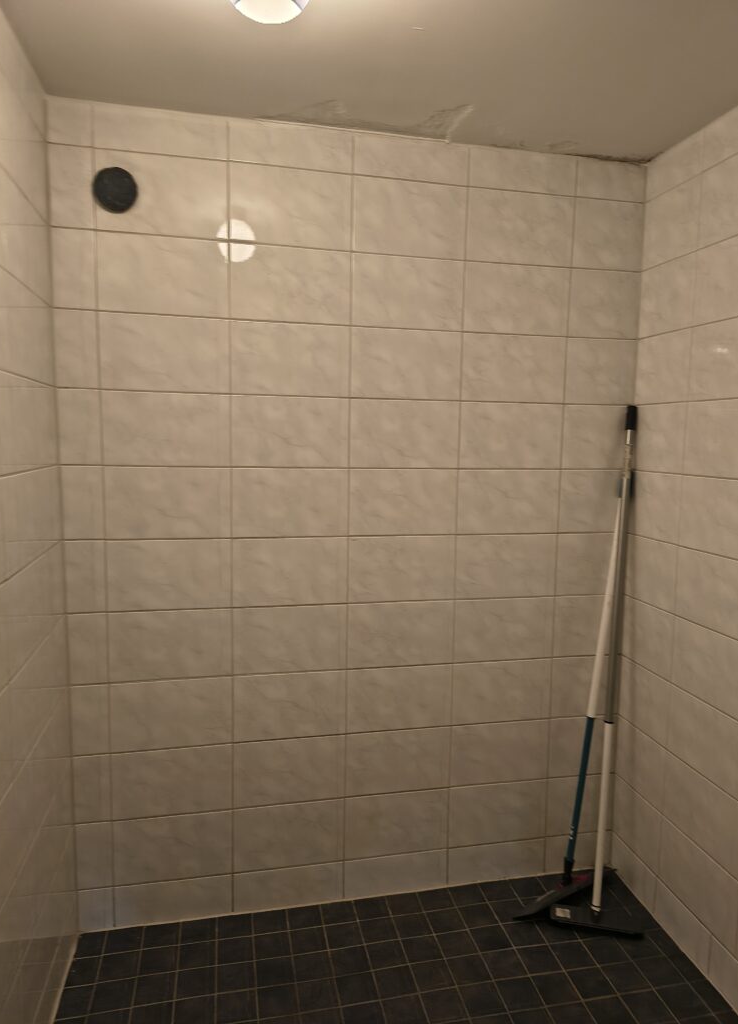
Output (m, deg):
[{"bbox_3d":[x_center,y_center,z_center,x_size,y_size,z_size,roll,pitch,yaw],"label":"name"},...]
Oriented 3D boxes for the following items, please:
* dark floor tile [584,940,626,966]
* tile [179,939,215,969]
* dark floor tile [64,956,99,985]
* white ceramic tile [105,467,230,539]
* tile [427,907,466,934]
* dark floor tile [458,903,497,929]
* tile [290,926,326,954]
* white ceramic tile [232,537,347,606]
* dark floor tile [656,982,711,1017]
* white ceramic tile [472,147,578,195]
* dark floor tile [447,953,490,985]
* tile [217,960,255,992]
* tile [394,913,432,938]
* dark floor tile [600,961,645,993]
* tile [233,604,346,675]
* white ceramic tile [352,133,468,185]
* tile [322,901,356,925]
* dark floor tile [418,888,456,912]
[{"bbox_3d":[0.667,1.232,1.991,0.099,0.010,0.095,-1,8,-12],"label":"dark floor tile"},{"bbox_3d":[-0.467,1.214,1.937,0.097,0.009,0.097,0,7,-13],"label":"tile"},{"bbox_3d":[-0.752,1.220,1.880,0.076,0.010,0.098,-1,6,-12],"label":"dark floor tile"},{"bbox_3d":[-0.546,-0.023,1.934,0.330,0.199,0.009,-1,7,-13],"label":"white ceramic tile"},{"bbox_3d":[0.224,1.204,2.082,0.097,0.009,0.097,-1,6,-12],"label":"tile"},{"bbox_3d":[0.323,1.199,2.098,0.097,0.009,0.097,0,6,-12],"label":"dark floor tile"},{"bbox_3d":[-0.170,1.211,2.001,0.098,0.010,0.098,-1,6,-12],"label":"tile"},{"bbox_3d":[-0.225,0.172,2.038,0.330,0.197,0.010,0,7,-13],"label":"white ceramic tile"},{"bbox_3d":[0.801,1.243,1.801,0.098,0.010,0.098,-1,6,-12],"label":"dark floor tile"},{"bbox_3d":[0.444,-0.983,2.054,0.330,0.112,0.010,0,7,-13],"label":"white ceramic tile"},{"bbox_3d":[0.268,1.233,1.899,0.099,0.009,0.099,-1,7,-13],"label":"dark floor tile"},{"bbox_3d":[-0.347,1.224,1.861,0.098,0.010,0.098,-1,6,-12],"label":"tile"},{"bbox_3d":[0.125,1.209,2.067,0.098,0.010,0.098,-1,6,-12],"label":"tile"},{"bbox_3d":[0.687,1.245,1.897,0.099,0.010,0.095,-1,8,-12],"label":"dark floor tile"},{"bbox_3d":[-0.229,0.372,2.065,0.332,0.198,0.010,-1,7,-13],"label":"tile"},{"bbox_3d":[0.119,-0.982,1.980,0.331,0.114,0.010,-1,7,-13],"label":"white ceramic tile"},{"bbox_3d":[-0.093,1.199,2.119,0.097,0.009,0.092,0,7,-13],"label":"tile"},{"bbox_3d":[0.203,1.193,2.180,0.097,0.009,0.097,-1,6,-12],"label":"dark floor tile"}]

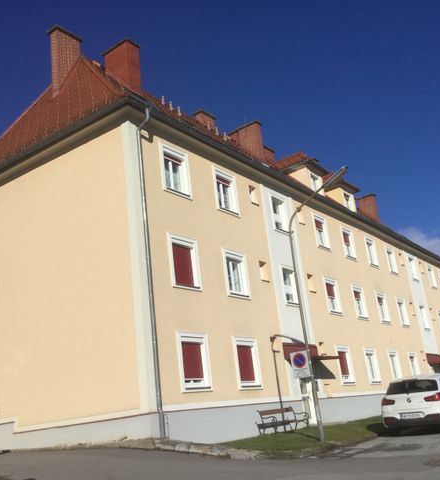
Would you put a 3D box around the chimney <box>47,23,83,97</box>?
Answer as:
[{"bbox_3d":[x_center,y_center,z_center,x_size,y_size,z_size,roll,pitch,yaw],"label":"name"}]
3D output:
[{"bbox_3d":[-6.149,-6.850,22.900,0.515,3.141,1.257,-19,-21,33],"label":"chimney"}]

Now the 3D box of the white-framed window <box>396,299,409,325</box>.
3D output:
[{"bbox_3d":[10.179,4.105,31.983,0.200,1.600,1.338,-19,-21,33],"label":"white-framed window"}]

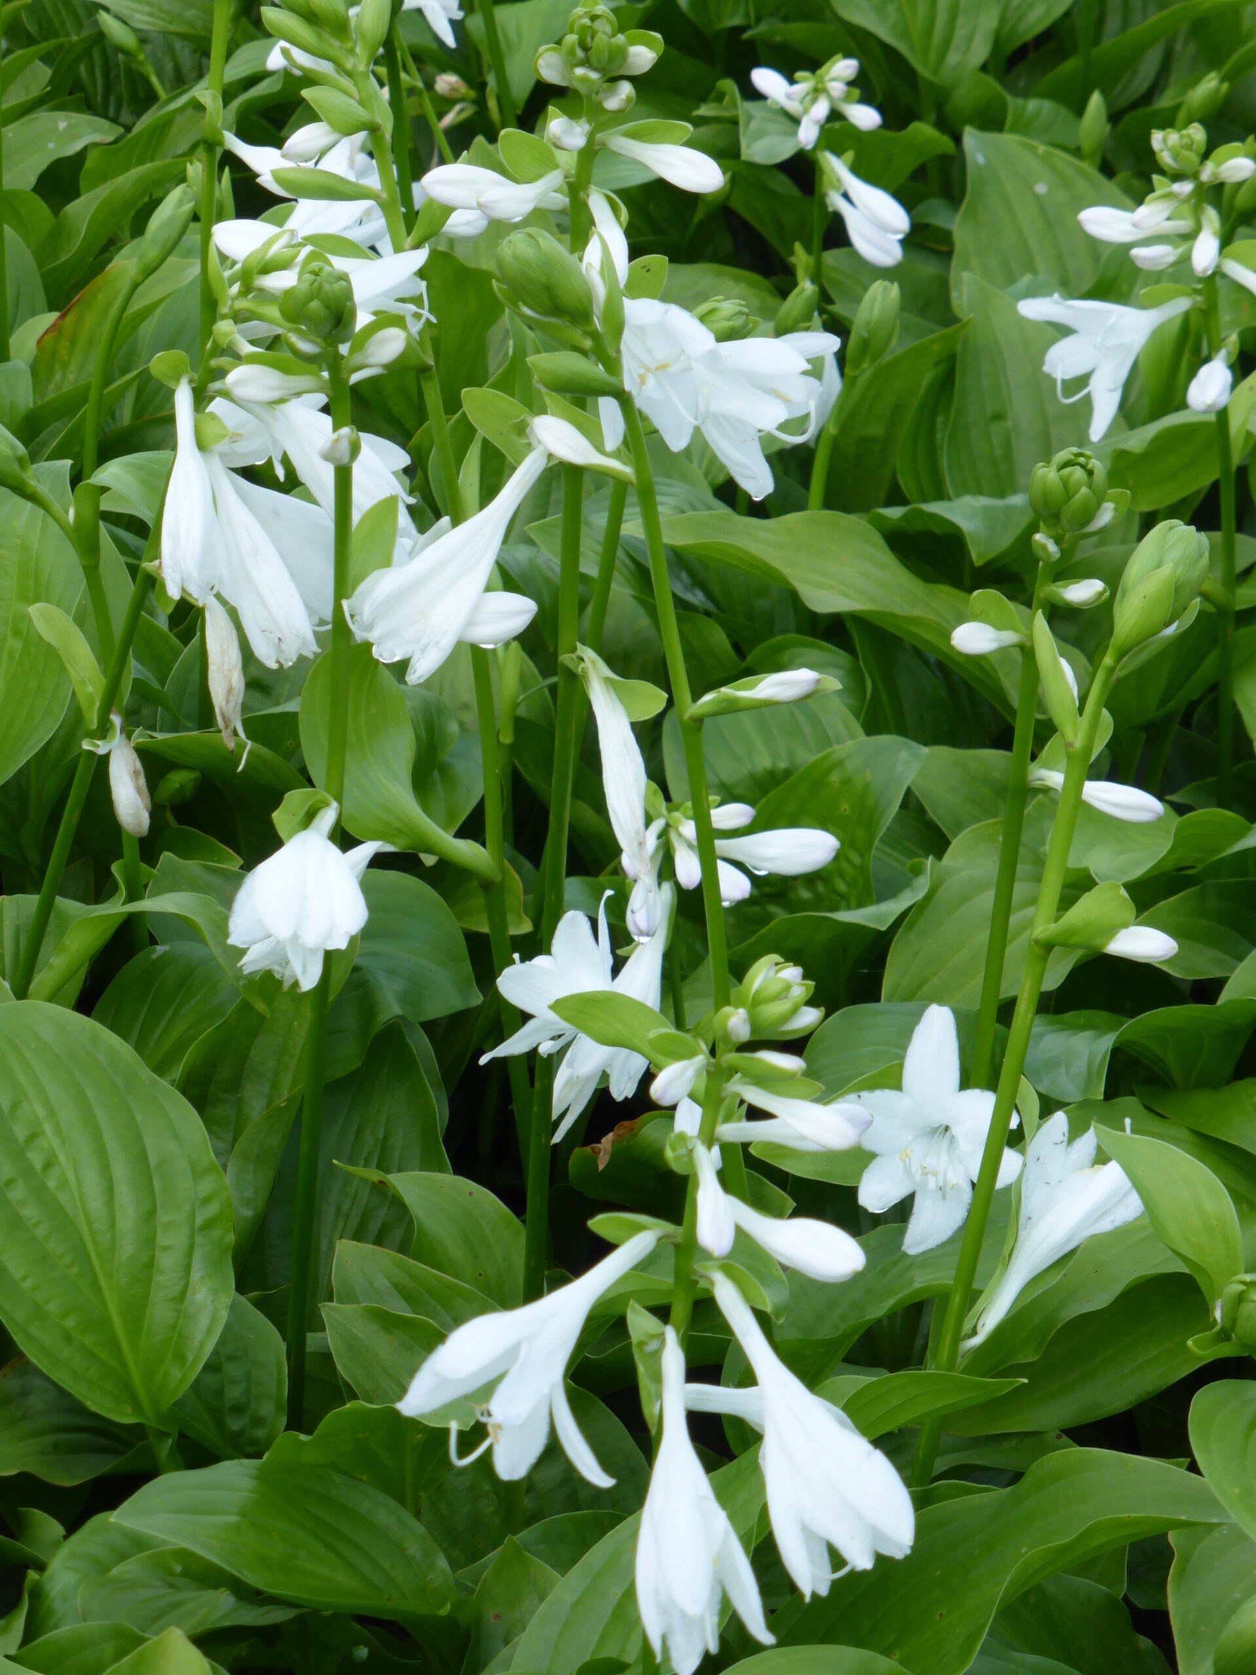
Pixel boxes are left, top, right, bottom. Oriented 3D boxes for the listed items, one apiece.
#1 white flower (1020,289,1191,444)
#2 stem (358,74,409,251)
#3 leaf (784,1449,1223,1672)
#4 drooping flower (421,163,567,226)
[{"bbox_3d":[0.211,-0.207,2.600,0.072,0.062,0.057,-17,32,-31],"label":"white flower"},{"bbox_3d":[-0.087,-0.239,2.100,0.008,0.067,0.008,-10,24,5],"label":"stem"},{"bbox_3d":[0.127,0.256,2.030,0.155,0.050,0.090,-21,39,-7],"label":"leaf"},{"bbox_3d":[-0.049,-0.234,2.150,0.053,0.022,0.028,-8,28,-15],"label":"drooping flower"}]

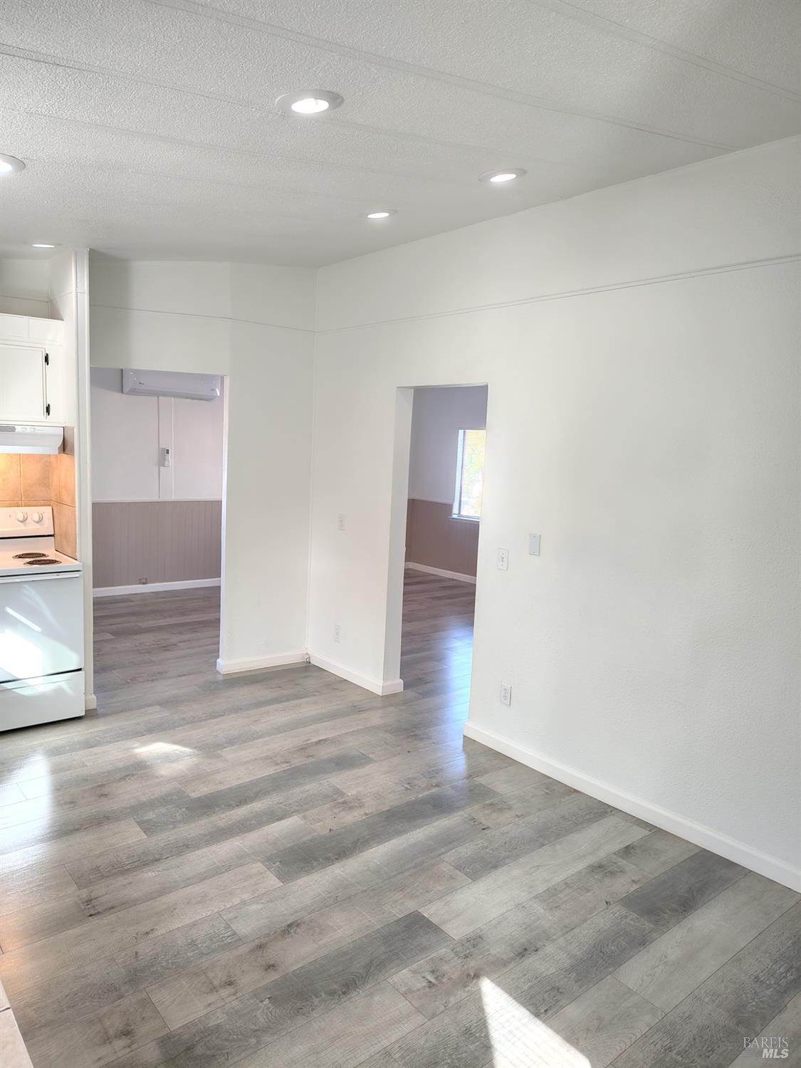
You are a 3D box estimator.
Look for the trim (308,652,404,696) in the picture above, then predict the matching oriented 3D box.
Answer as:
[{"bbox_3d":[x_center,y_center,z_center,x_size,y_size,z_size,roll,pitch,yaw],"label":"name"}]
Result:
[{"bbox_3d":[-0.337,0.974,5.302,0.181,0.085,0.890,-3,9,-40],"label":"trim"}]

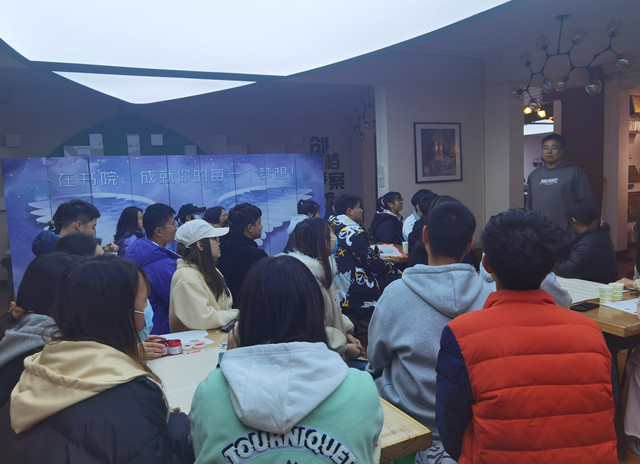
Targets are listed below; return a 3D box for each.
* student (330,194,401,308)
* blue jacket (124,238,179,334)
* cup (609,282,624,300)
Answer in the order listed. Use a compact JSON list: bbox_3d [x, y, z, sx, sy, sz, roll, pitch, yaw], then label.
[{"bbox_3d":[0.393,0.371,3.819,0.680,1.290,0.500,-3,5,-12],"label":"student"},{"bbox_3d":[-0.943,0.369,2.950,0.430,0.670,0.500,-4,5,-22],"label":"blue jacket"},{"bbox_3d":[1.497,0.300,2.520,0.076,0.083,0.076,-2,5,0],"label":"cup"}]

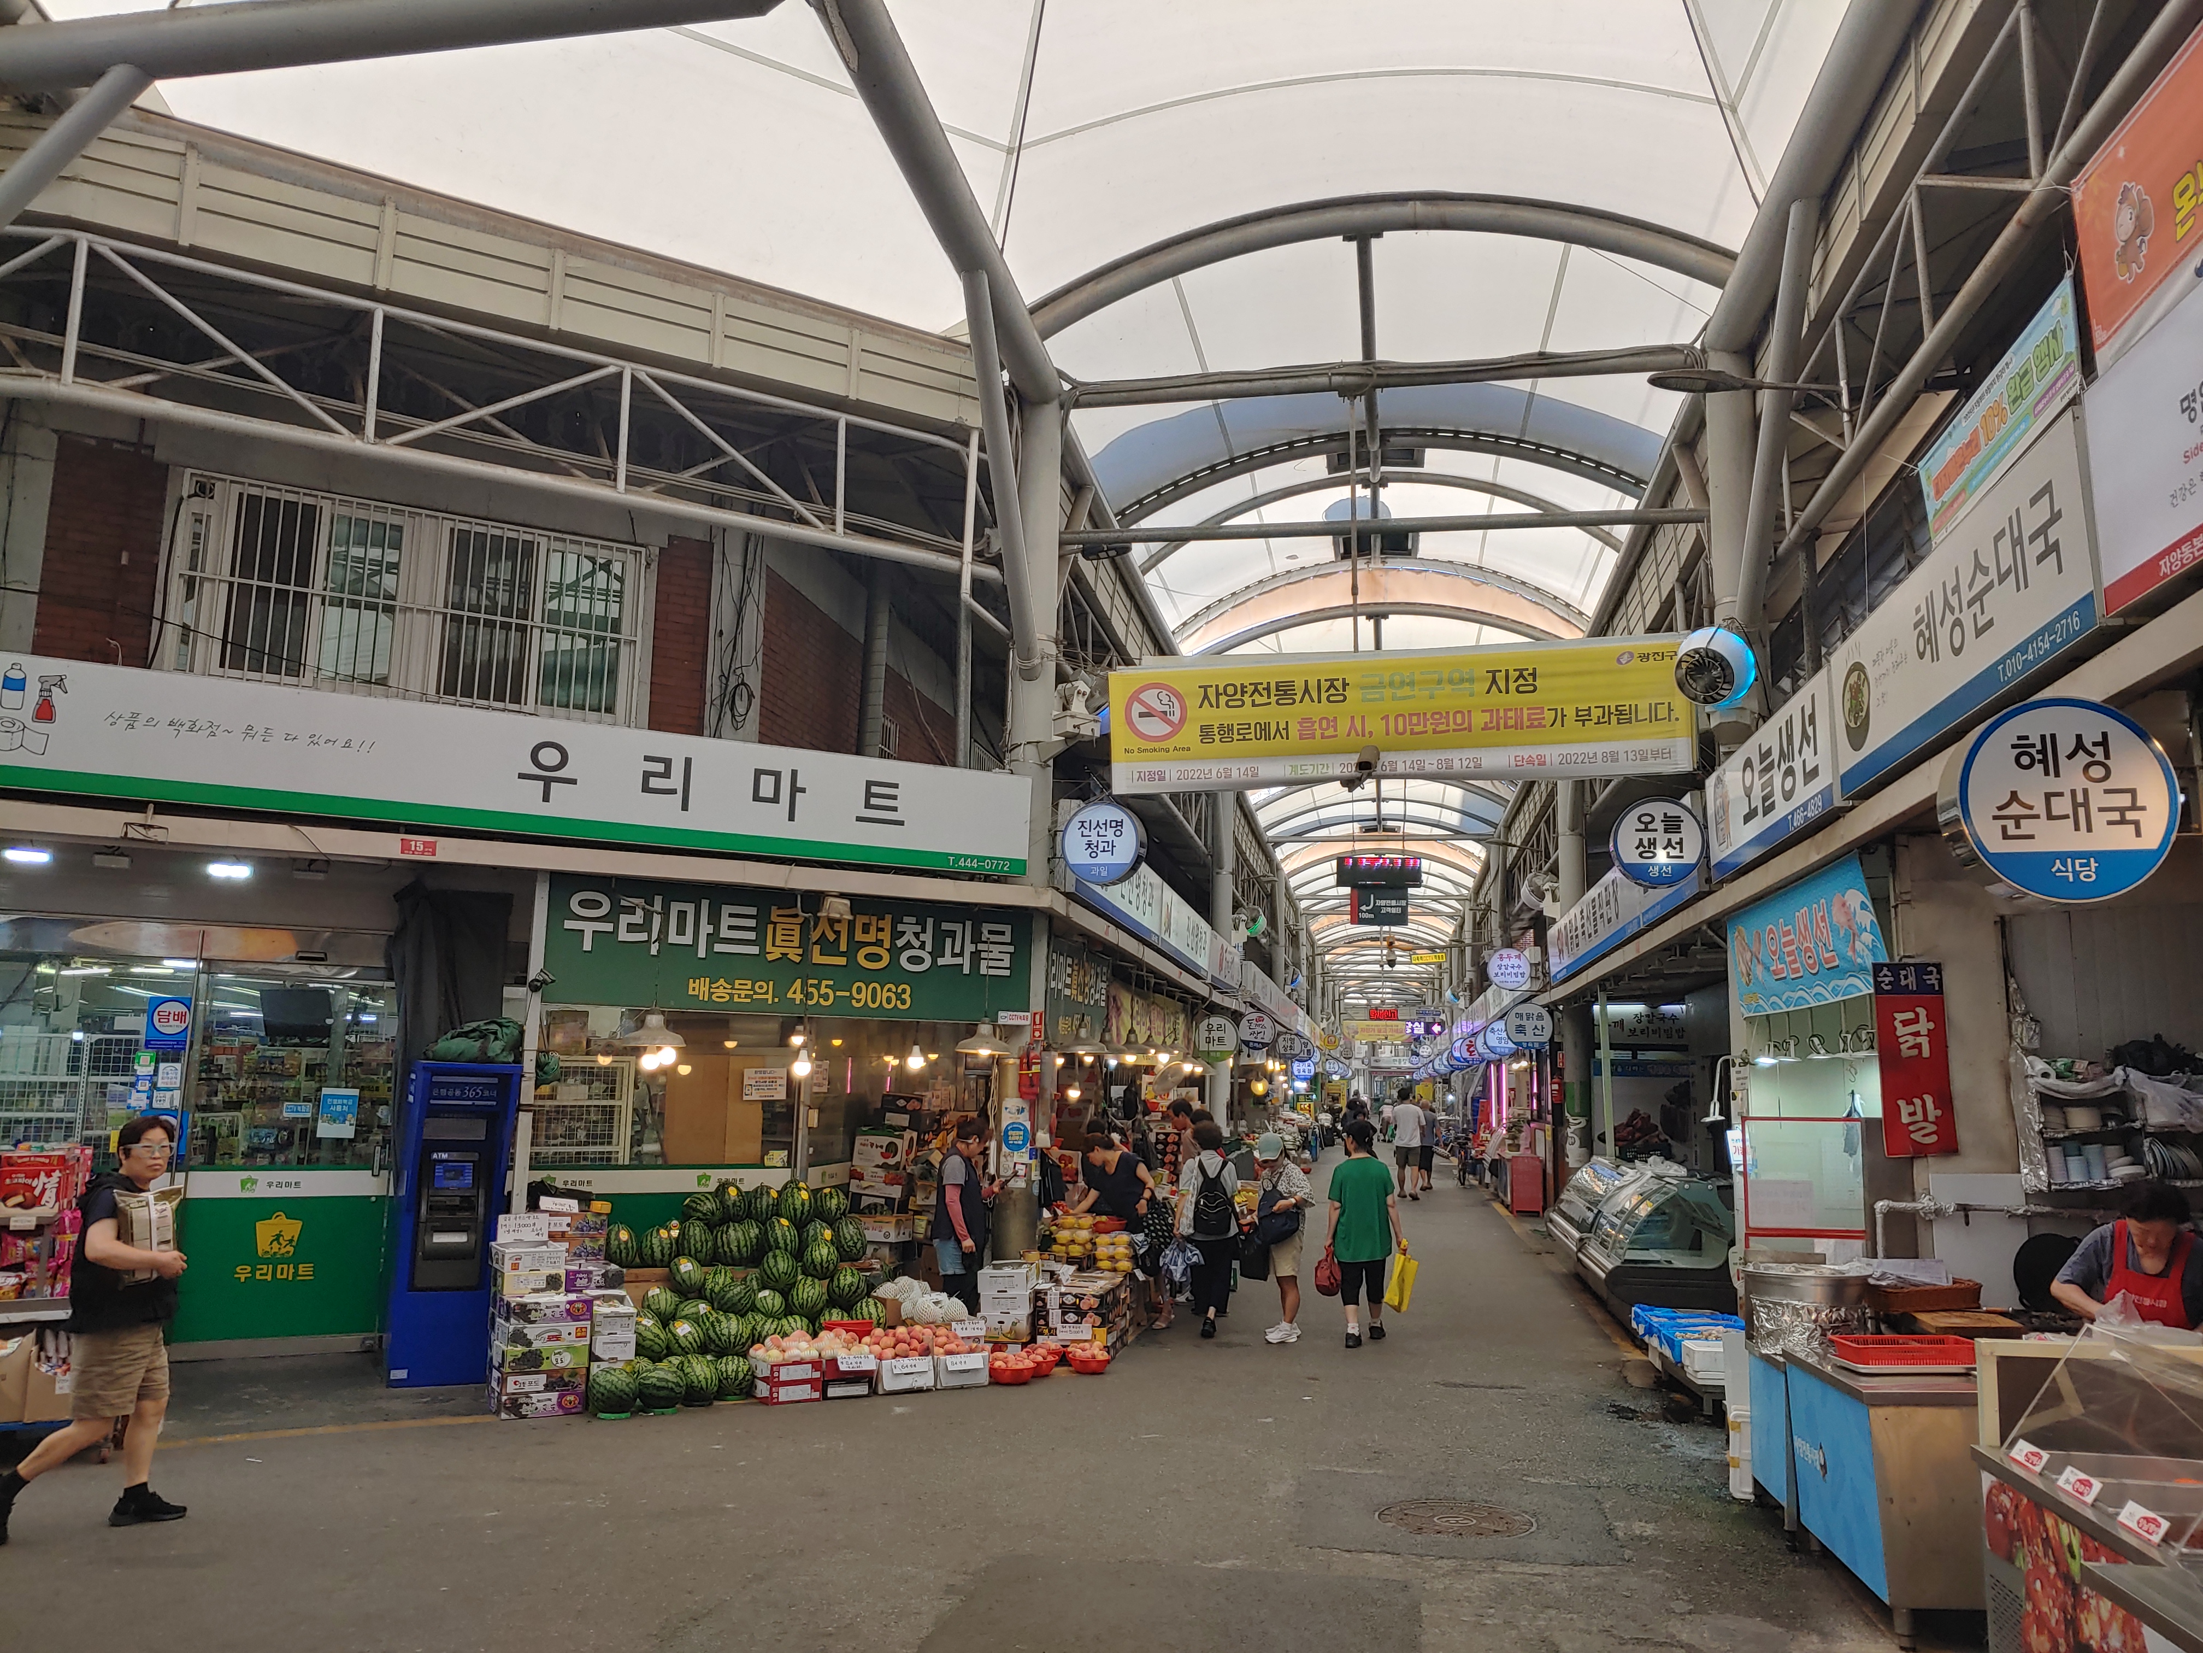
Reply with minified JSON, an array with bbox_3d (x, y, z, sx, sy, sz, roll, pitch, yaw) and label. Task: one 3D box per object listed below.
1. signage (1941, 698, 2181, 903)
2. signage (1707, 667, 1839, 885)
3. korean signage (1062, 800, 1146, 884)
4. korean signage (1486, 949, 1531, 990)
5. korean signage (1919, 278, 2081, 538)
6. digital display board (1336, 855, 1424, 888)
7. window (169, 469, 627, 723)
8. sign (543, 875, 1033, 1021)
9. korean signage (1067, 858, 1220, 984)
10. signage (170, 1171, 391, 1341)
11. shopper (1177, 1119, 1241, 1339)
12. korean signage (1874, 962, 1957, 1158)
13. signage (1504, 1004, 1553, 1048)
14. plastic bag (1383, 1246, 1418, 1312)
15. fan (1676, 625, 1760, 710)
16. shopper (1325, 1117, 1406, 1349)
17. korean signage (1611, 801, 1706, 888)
[{"bbox_3d":[2.885,-0.066,4.798,0.605,0.605,0.160,-1,-9,10],"label":"signage"},{"bbox_3d":[4.067,-0.212,9.611,0.160,0.723,3.094,-1,-10,10],"label":"signage"},{"bbox_3d":[0.015,0.141,11.944,0.600,0.600,0.200,-2,-10,18],"label":"korean signage"},{"bbox_3d":[6.463,2.270,25.128,0.690,0.690,0.180,-1,-9,10],"label":"korean signage"},{"bbox_3d":[3.653,-1.619,6.554,0.040,0.480,1.580,-1,-9,10],"label":"korean signage"},{"bbox_3d":[3.985,0.669,22.788,1.220,0.435,0.180,-1,-9,10],"label":"digital display board"},{"bbox_3d":[-4.700,-1.490,10.991,2.971,1.421,0.150,6,-11,-28],"label":"window"},{"bbox_3d":[-1.910,0.808,10.294,3.280,0.790,0.090,6,-11,-30],"label":"sign"},{"bbox_3d":[0.607,0.975,17.472,0.130,0.800,10.200,-1,-9,10],"label":"korean signage"},{"bbox_3d":[-5.109,2.678,9.959,1.166,1.014,0.050,6,-11,-28],"label":"signage"},{"bbox_3d":[0.789,2.926,11.621,0.460,1.530,0.380,-1,-10,10],"label":"shopper"},{"bbox_3d":[3.921,1.114,7.659,0.320,0.940,0.050,-1,-9,10],"label":"korean signage"},{"bbox_3d":[5.647,2.646,21.031,0.605,0.605,0.160,-1,-9,10],"label":"signage"},{"bbox_3d":[2.102,3.193,11.200,0.120,0.440,0.280,12,-7,12],"label":"plastic bag"},{"bbox_3d":[4.235,-1.096,10.950,0.480,0.530,0.520,-23,9,-42],"label":"fan"},{"bbox_3d":[1.886,2.871,11.341,0.520,1.580,0.400,-1,-10,10],"label":"shopper"},{"bbox_3d":[3.833,0.124,10.972,0.605,0.605,0.160,-1,-9,10],"label":"korean signage"}]

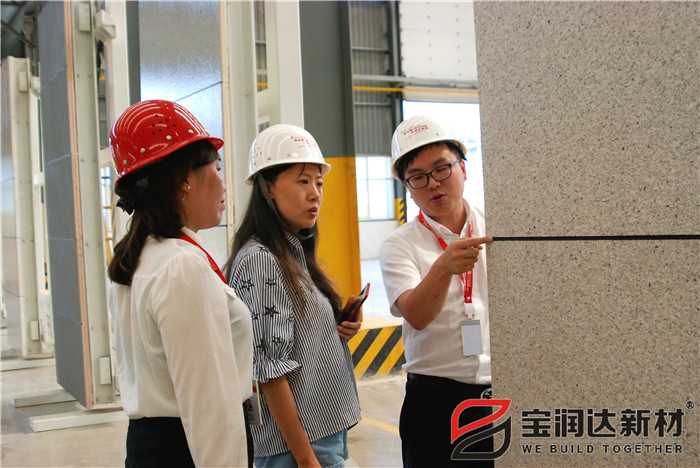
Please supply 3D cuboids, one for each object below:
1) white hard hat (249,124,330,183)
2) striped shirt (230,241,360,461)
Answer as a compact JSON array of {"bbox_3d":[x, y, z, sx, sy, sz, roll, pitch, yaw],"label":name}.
[{"bbox_3d":[-0.172,-0.226,2.252,0.214,0.155,0.272,-2,-6,-42],"label":"white hard hat"},{"bbox_3d":[-0.142,0.282,2.250,0.310,0.575,0.420,-2,0,13],"label":"striped shirt"}]

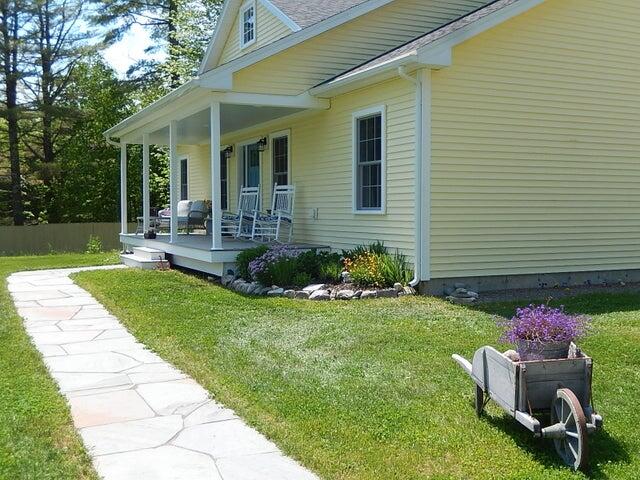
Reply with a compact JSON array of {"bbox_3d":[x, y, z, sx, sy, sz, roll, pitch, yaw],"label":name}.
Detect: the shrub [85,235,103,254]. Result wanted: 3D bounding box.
[{"bbox_3d":[-7.769,0.154,26.000,0.600,0.700,0.600,0,2,0],"label":"shrub"}]

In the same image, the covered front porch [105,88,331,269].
[{"bbox_3d":[-2.759,-1.128,16.616,2.710,3.180,8.850,-1,2,-25],"label":"covered front porch"}]

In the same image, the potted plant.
[{"bbox_3d":[1.370,0.664,4.600,0.530,0.530,0.510,0,2,-7],"label":"potted plant"}]

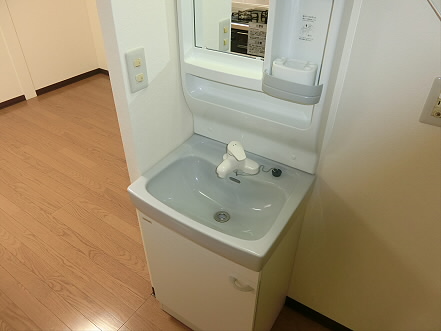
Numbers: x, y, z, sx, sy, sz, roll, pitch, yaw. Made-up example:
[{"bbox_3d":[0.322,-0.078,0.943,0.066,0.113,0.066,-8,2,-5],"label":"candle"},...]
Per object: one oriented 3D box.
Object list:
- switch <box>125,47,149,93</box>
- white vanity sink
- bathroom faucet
[{"bbox_3d":[-0.247,-0.281,0.949,0.010,0.118,0.073,20,40,25],"label":"switch"},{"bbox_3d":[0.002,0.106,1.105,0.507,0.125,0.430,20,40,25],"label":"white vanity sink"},{"bbox_3d":[0.049,-0.010,1.078,0.150,0.110,0.165,20,40,25],"label":"bathroom faucet"}]

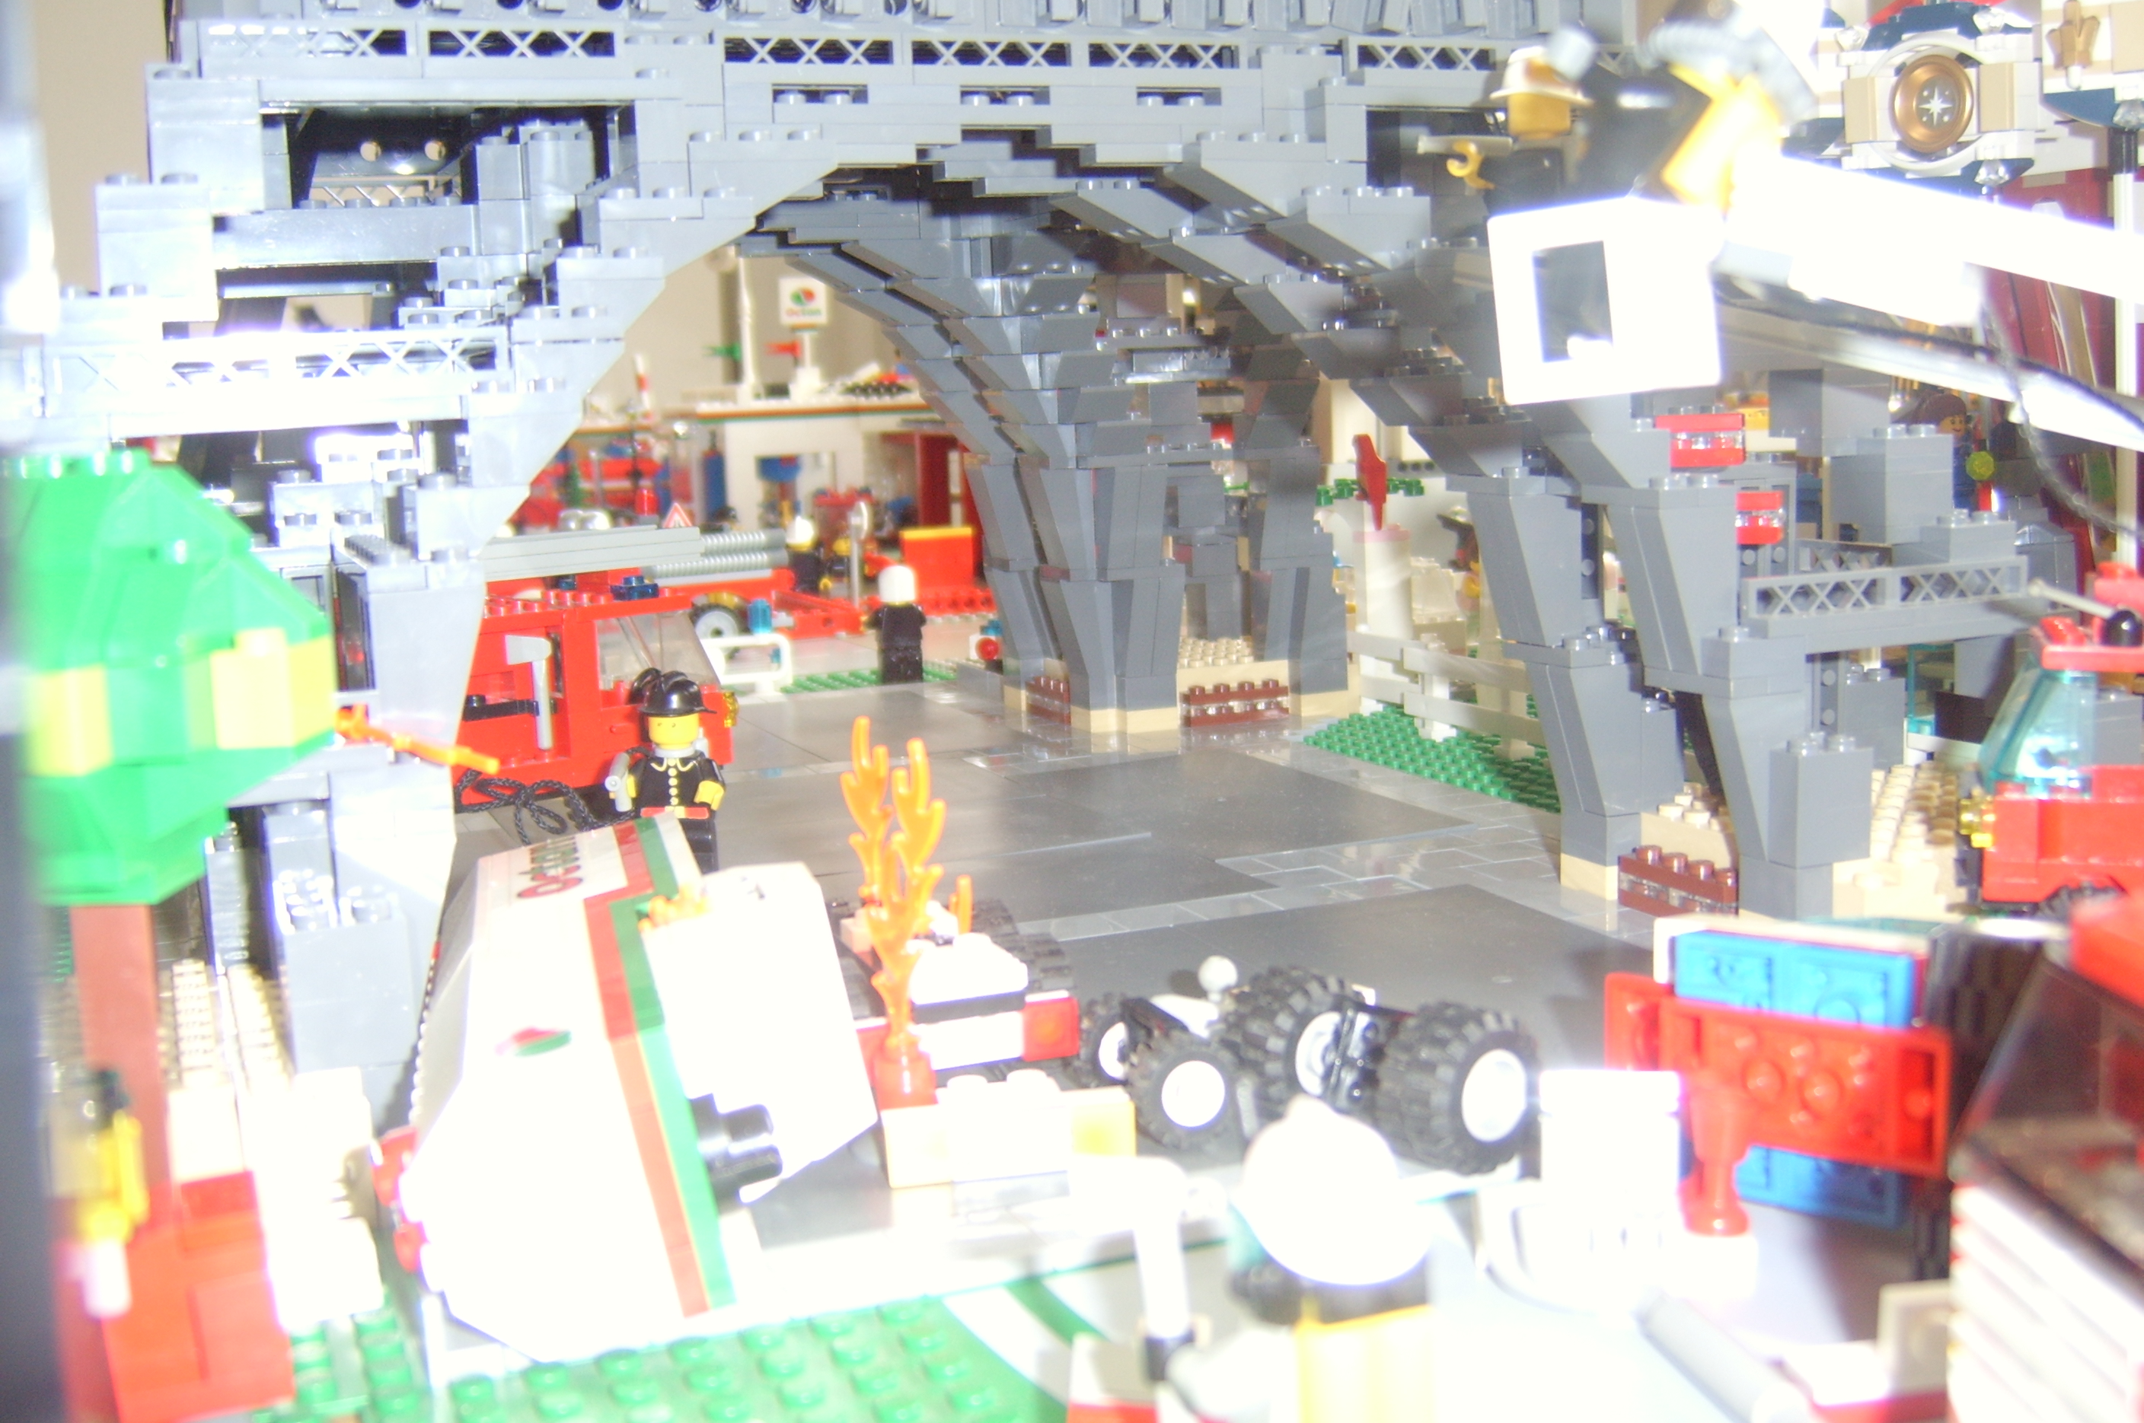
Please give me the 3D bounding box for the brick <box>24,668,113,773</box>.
[{"bbox_3d":[-0.093,0.001,0.176,0.008,0.010,0.008,-1,9,4],"label":"brick"}]

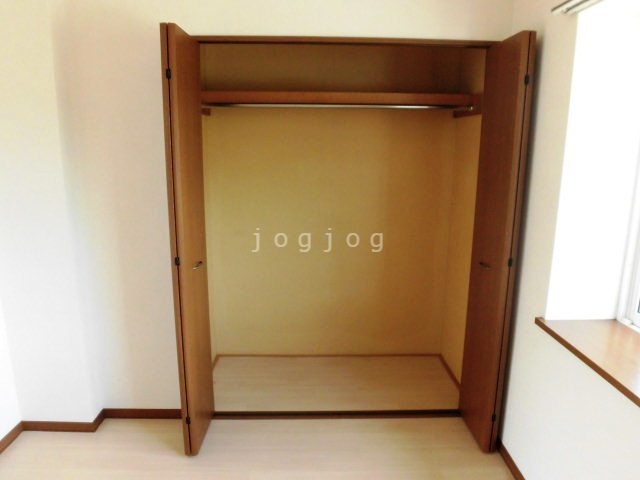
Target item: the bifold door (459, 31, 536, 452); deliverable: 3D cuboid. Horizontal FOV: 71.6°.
[{"bbox_3d":[0.848,0.064,2.193,0.066,1.975,0.350,0,11,-3],"label":"bifold door"}]

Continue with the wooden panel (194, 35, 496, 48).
[{"bbox_3d":[0.127,-0.949,2.146,1.500,0.033,0.060,0,11,-1],"label":"wooden panel"}]

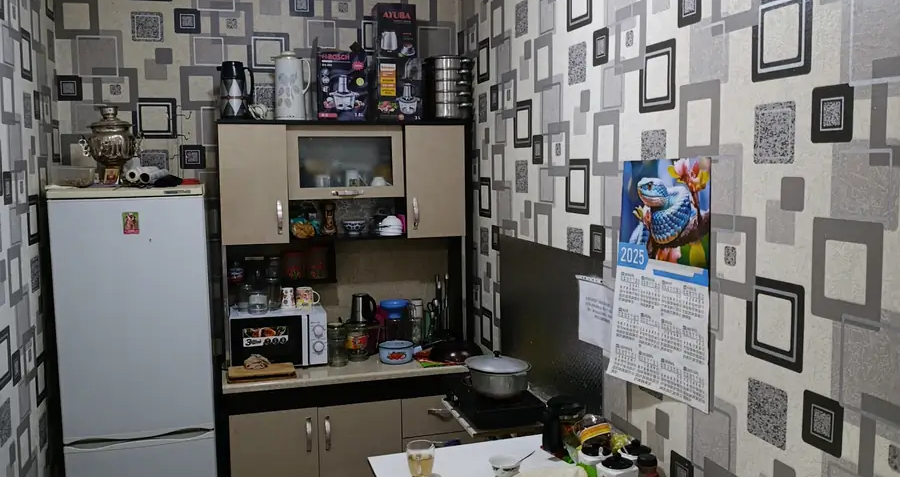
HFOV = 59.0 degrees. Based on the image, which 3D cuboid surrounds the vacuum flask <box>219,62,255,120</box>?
[{"bbox_3d":[-1.048,-0.718,3.895,0.172,0.285,0.122,-2,5,-15],"label":"vacuum flask"}]

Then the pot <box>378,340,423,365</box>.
[{"bbox_3d":[-0.238,0.533,3.794,0.205,0.092,0.175,-2,5,-16],"label":"pot"}]

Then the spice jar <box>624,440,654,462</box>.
[{"bbox_3d":[0.564,0.684,2.399,0.112,0.132,0.110,4,8,42],"label":"spice jar"}]

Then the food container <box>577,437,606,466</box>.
[{"bbox_3d":[0.453,0.687,2.437,0.115,0.134,0.115,1,6,22],"label":"food container"}]

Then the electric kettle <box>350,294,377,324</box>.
[{"bbox_3d":[-0.453,0.397,4.136,0.155,0.235,0.130,-2,5,-15],"label":"electric kettle"}]

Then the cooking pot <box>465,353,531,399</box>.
[{"bbox_3d":[0.190,0.525,3.127,0.275,0.150,0.260,-1,5,0],"label":"cooking pot"}]

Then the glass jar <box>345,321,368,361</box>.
[{"bbox_3d":[-0.453,0.503,3.895,0.123,0.172,0.123,-2,5,-15],"label":"glass jar"}]

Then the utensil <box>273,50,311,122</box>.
[{"bbox_3d":[-0.741,-0.717,3.764,0.185,0.335,0.140,-2,5,-16],"label":"utensil"}]

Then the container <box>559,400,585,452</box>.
[{"bbox_3d":[0.417,0.649,2.721,0.090,0.160,0.090,0,5,9],"label":"container"}]

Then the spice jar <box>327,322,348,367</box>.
[{"bbox_3d":[-0.532,0.501,3.777,0.094,0.198,0.094,-2,5,-15],"label":"spice jar"}]

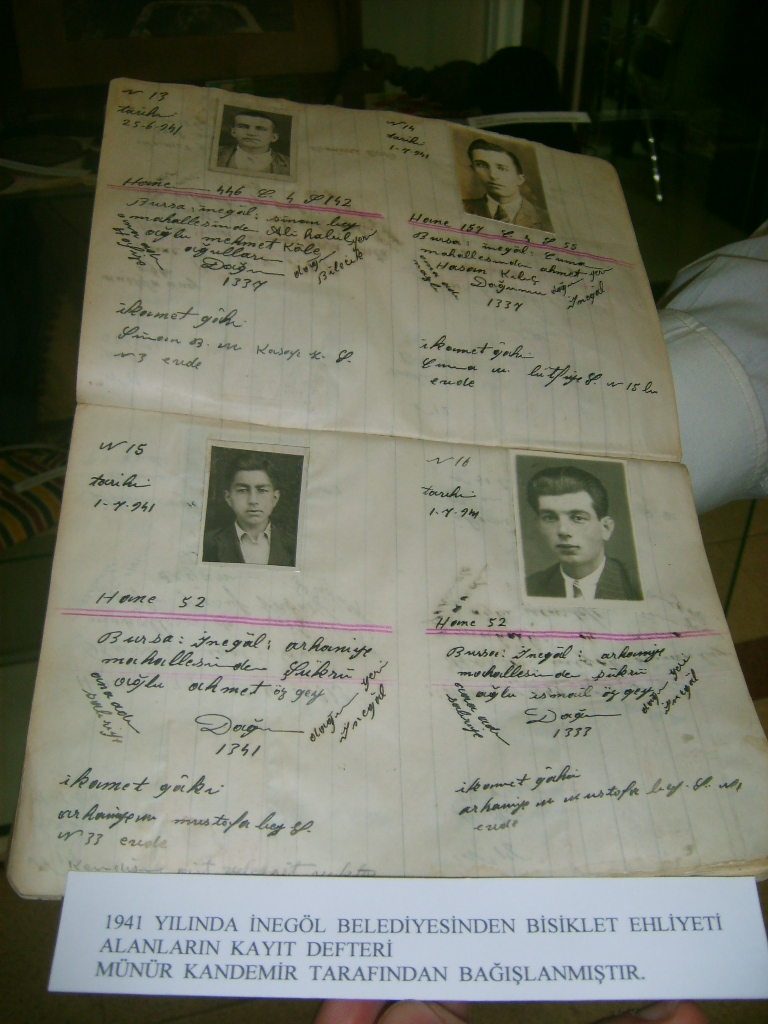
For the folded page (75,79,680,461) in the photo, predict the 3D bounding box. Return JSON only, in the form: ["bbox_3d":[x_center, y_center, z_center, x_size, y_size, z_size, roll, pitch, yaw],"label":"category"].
[{"bbox_3d":[0.001,-0.089,0.371,0.203,0.008,0.143,3,62,-13],"label":"folded page"}]

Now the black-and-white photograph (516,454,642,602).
[{"bbox_3d":[0.063,0.004,0.333,0.039,0.002,0.055,6,54,-12],"label":"black-and-white photograph"}]

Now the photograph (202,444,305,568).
[{"bbox_3d":[-0.039,-0.002,0.310,0.028,0.002,0.042,6,54,-11],"label":"photograph"}]

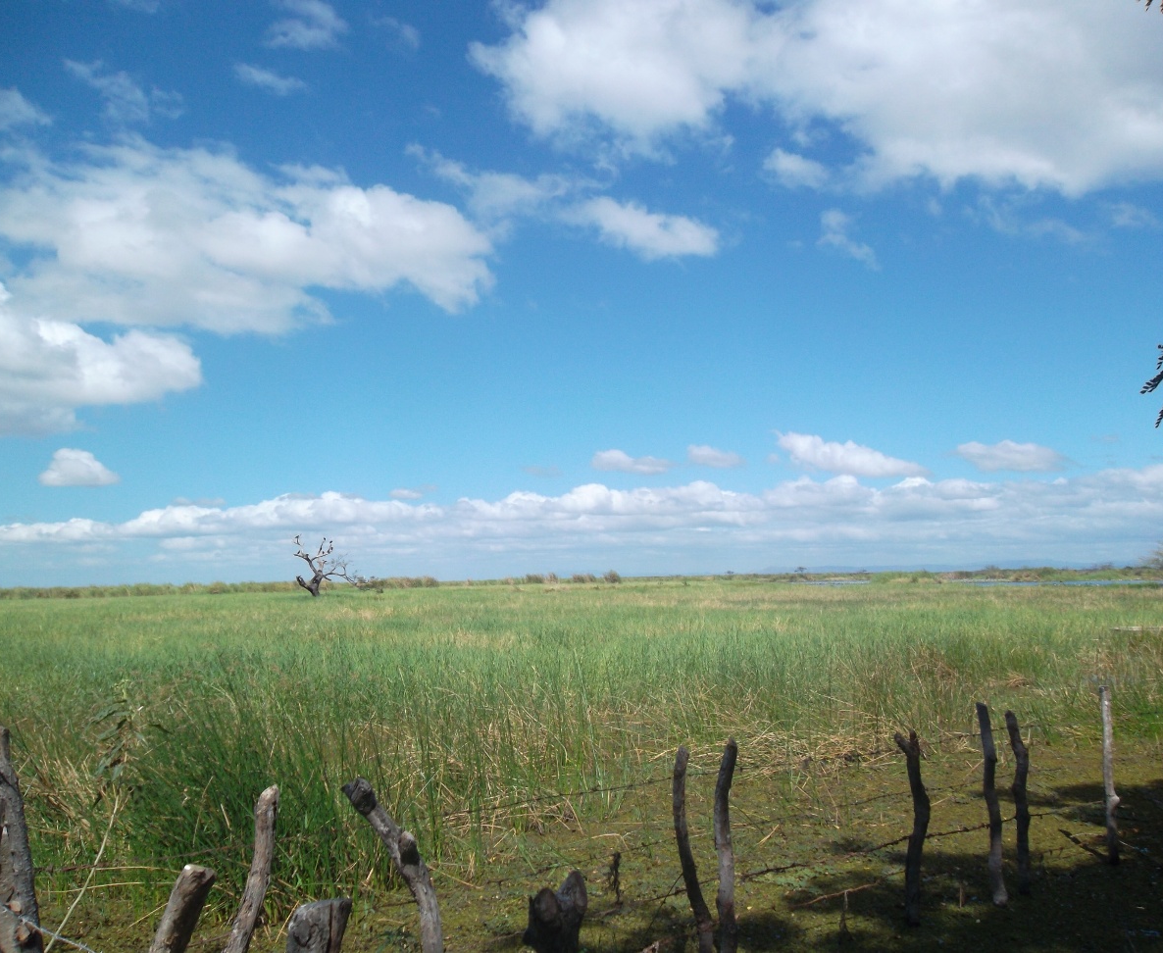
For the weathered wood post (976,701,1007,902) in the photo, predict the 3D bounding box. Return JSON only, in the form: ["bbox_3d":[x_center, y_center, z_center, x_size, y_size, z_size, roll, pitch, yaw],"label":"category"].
[{"bbox_3d":[2.567,2.046,6.200,0.130,1.220,0.110,-3,-6,22],"label":"weathered wood post"}]

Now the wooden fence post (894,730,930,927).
[{"bbox_3d":[1.962,2.075,5.869,0.170,1.112,0.130,-3,-6,18],"label":"wooden fence post"}]

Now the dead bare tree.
[{"bbox_3d":[-27.291,9.518,105.000,6.700,6.600,5.200,1,-6,-15],"label":"dead bare tree"}]

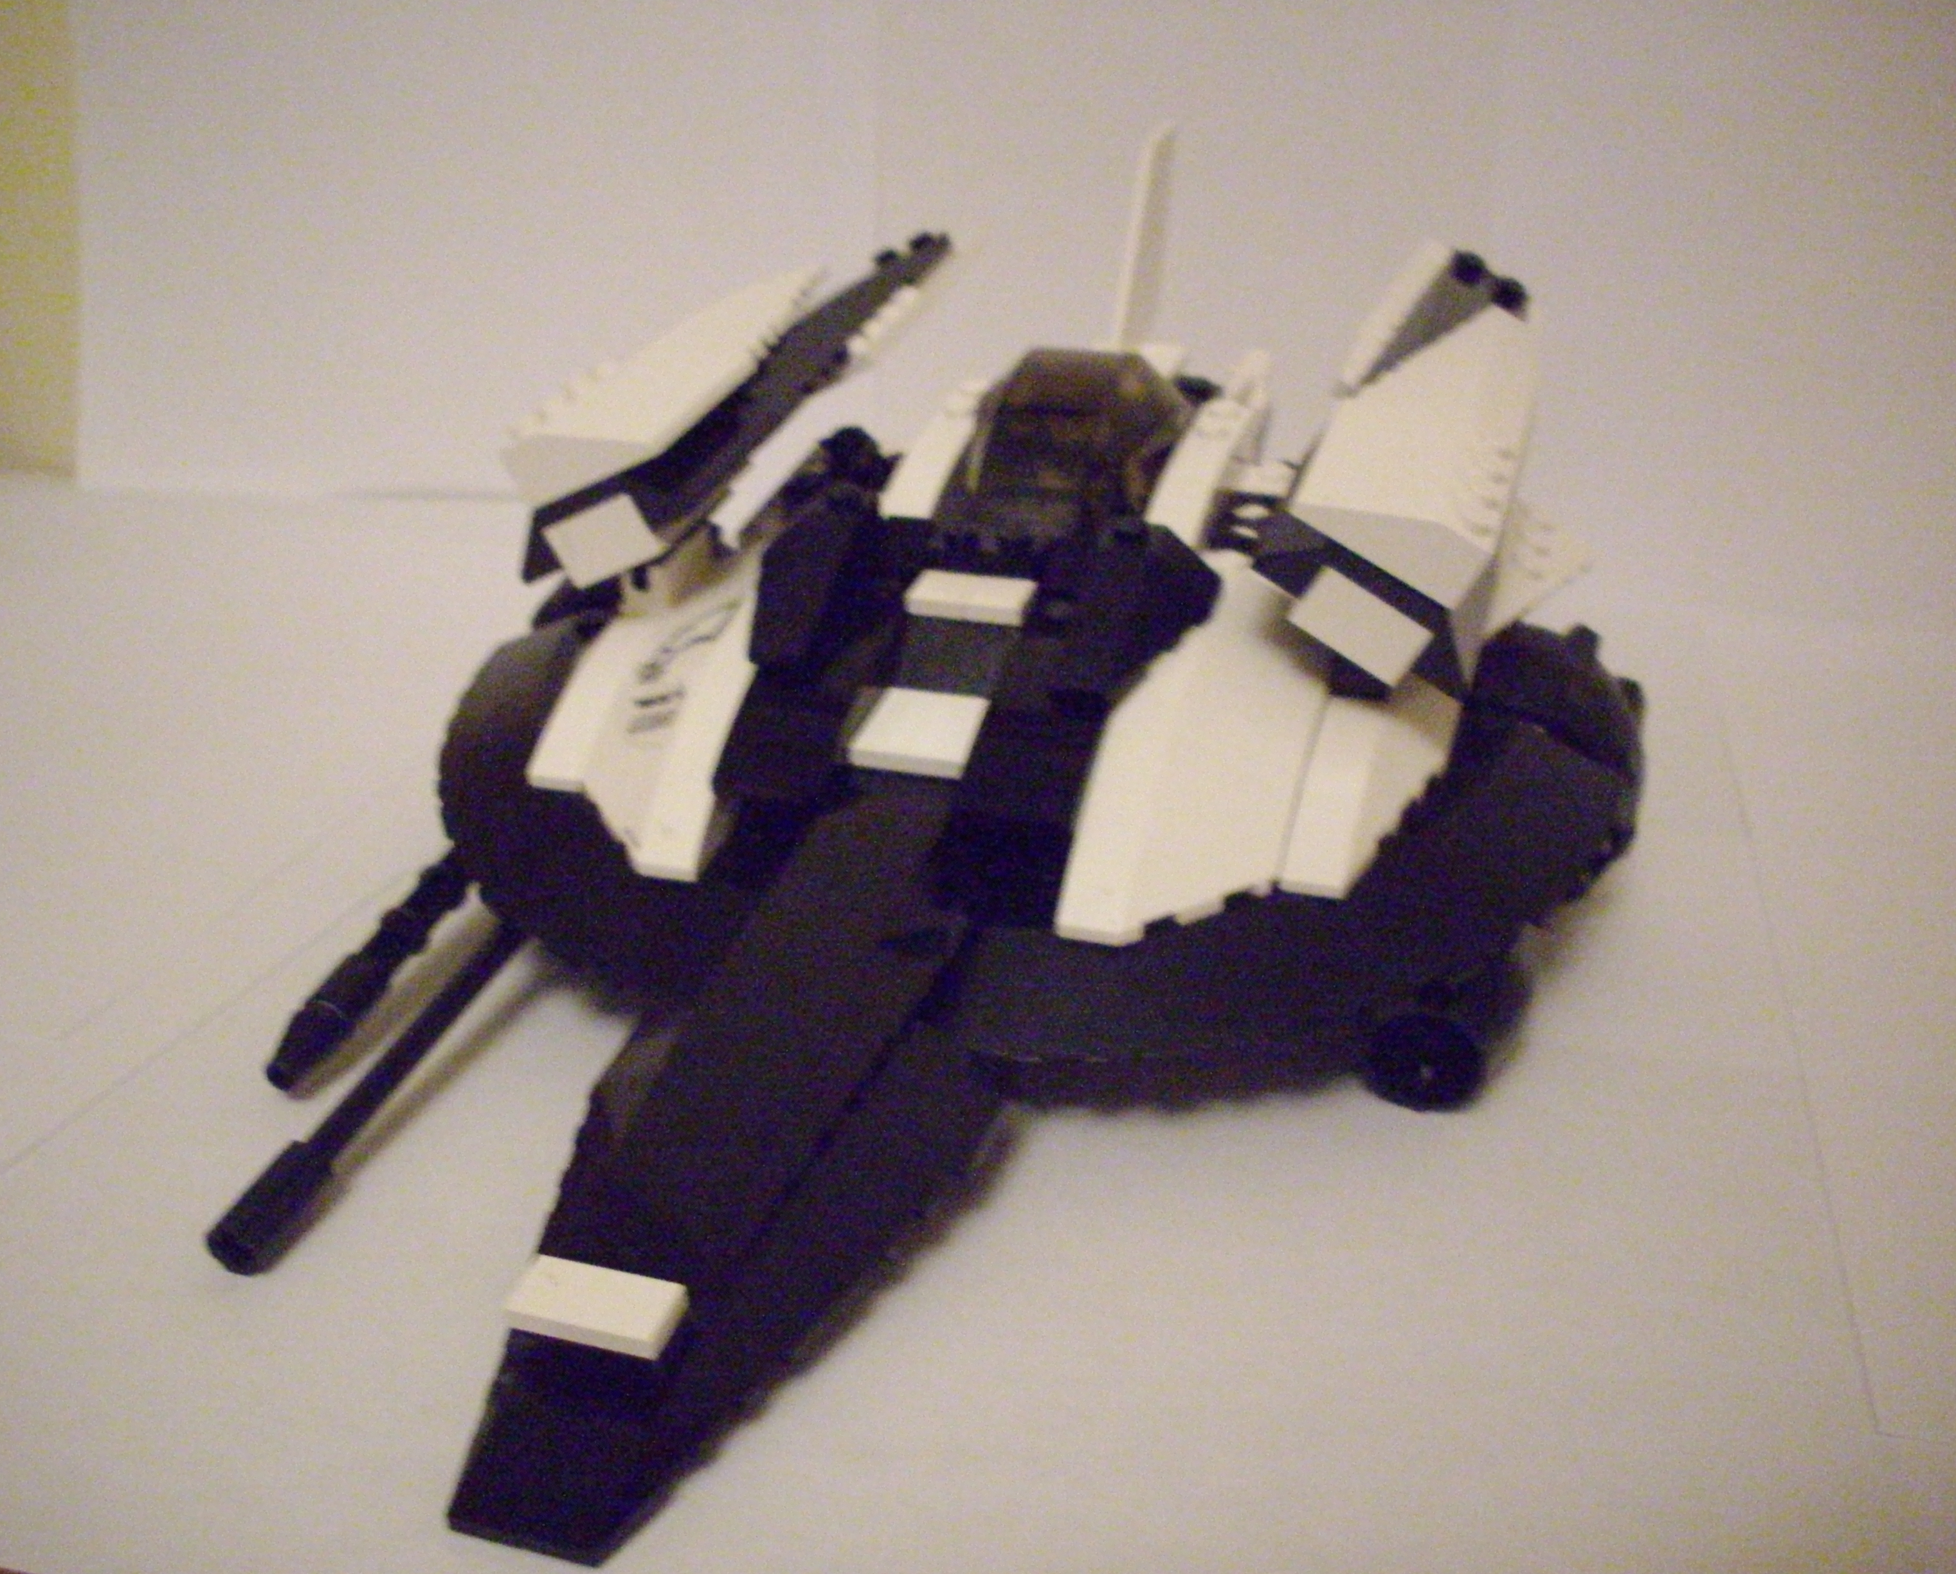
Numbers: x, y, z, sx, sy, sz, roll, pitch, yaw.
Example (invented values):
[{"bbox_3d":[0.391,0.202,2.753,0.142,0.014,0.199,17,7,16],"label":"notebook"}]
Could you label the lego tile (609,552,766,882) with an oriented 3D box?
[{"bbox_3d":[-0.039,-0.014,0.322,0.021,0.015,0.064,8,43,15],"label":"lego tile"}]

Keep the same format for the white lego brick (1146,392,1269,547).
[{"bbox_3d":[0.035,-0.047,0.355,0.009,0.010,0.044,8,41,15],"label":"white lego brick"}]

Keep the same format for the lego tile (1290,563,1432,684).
[{"bbox_3d":[0.051,-0.023,0.300,0.016,0.009,0.003,30,38,-1],"label":"lego tile"}]

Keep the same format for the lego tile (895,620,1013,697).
[{"bbox_3d":[-0.003,-0.017,0.314,0.016,0.003,0.013,8,59,15],"label":"lego tile"}]

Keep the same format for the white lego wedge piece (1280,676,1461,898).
[{"bbox_3d":[0.054,-0.003,0.309,0.016,0.010,0.048,8,39,15],"label":"white lego wedge piece"}]

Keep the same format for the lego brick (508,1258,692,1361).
[{"bbox_3d":[-0.038,0.052,0.223,0.016,0.003,0.008,8,35,15],"label":"lego brick"}]

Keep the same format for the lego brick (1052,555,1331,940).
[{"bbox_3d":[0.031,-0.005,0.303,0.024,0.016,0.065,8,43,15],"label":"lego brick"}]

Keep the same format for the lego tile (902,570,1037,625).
[{"bbox_3d":[-0.001,-0.027,0.318,0.016,0.003,0.008,8,35,15],"label":"lego tile"}]

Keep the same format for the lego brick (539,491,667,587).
[{"bbox_3d":[-0.054,-0.037,0.329,0.016,0.009,0.003,-18,25,29],"label":"lego brick"}]

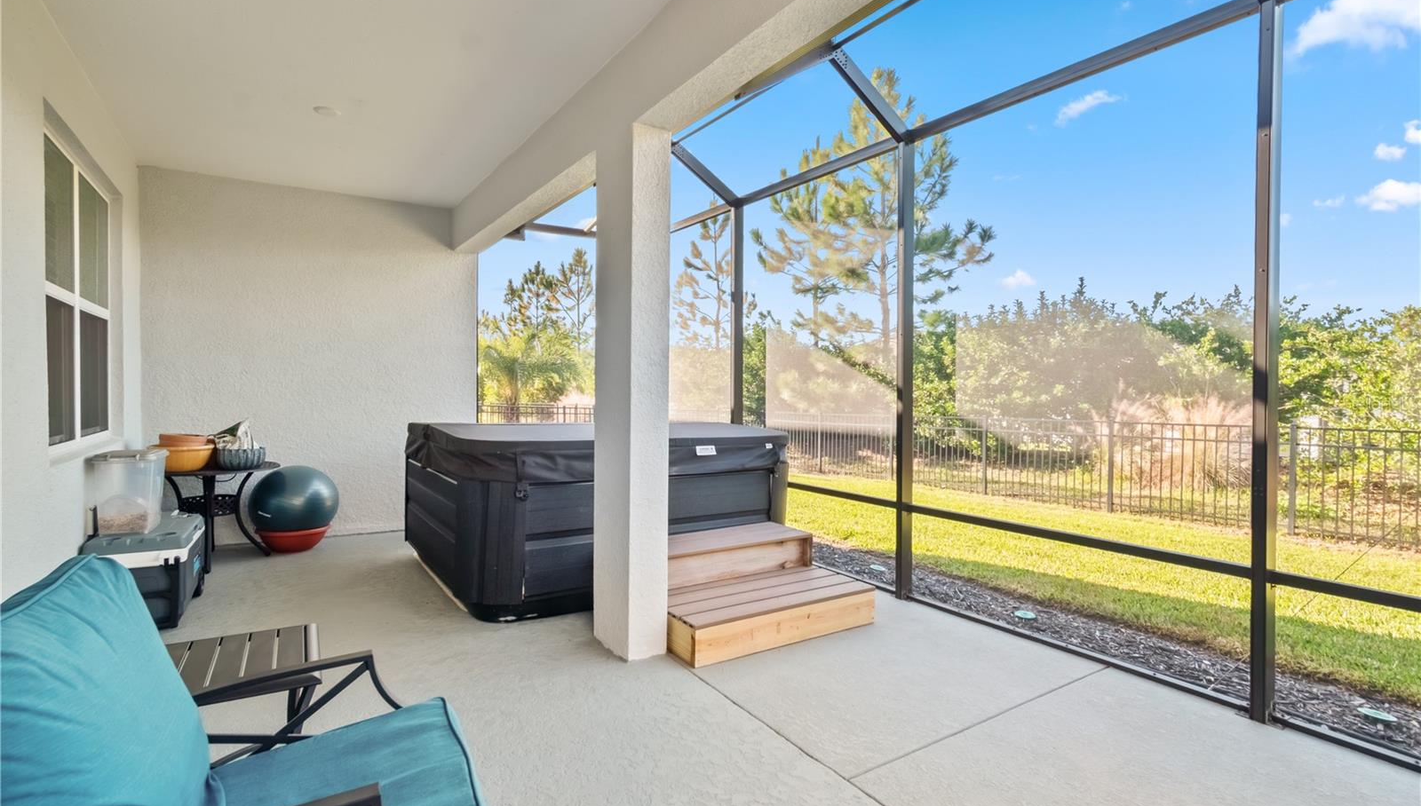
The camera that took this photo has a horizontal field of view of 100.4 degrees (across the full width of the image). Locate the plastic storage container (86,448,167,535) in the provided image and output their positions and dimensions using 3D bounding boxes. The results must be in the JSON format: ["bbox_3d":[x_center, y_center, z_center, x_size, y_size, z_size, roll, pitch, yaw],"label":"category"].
[{"bbox_3d":[-3.383,0.527,3.454,0.283,0.422,0.402,-1,2,-35],"label":"plastic storage container"}]

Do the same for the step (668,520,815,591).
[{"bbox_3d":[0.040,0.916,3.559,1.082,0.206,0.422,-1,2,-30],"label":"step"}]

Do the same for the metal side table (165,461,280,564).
[{"bbox_3d":[-3.698,0.825,4.377,0.783,0.700,0.783,-1,2,-35],"label":"metal side table"}]

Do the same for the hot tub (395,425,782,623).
[{"bbox_3d":[-0.997,0.678,4.702,2.163,0.978,2.266,-1,2,-34],"label":"hot tub"}]

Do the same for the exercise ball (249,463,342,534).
[{"bbox_3d":[-3.342,0.797,4.773,0.582,0.582,0.582,-1,2,-35],"label":"exercise ball"}]

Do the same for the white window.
[{"bbox_3d":[-3.773,-0.608,3.541,0.082,1.669,1.545,-1,2,-36],"label":"white window"}]

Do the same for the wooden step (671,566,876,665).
[{"bbox_3d":[0.289,1.110,3.186,1.082,0.185,0.505,-1,2,-30],"label":"wooden step"}]

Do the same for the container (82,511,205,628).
[{"bbox_3d":[-3.198,0.972,3.351,0.422,0.453,0.618,-1,2,-33],"label":"container"}]

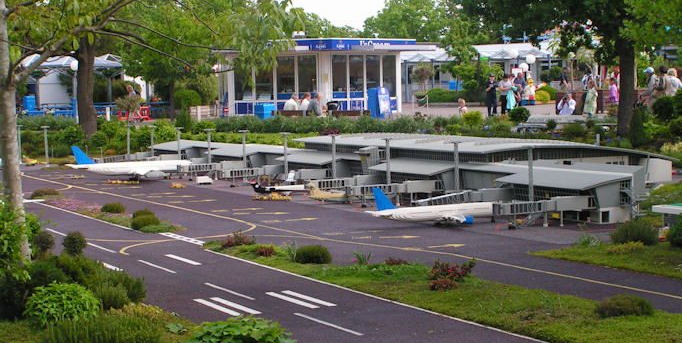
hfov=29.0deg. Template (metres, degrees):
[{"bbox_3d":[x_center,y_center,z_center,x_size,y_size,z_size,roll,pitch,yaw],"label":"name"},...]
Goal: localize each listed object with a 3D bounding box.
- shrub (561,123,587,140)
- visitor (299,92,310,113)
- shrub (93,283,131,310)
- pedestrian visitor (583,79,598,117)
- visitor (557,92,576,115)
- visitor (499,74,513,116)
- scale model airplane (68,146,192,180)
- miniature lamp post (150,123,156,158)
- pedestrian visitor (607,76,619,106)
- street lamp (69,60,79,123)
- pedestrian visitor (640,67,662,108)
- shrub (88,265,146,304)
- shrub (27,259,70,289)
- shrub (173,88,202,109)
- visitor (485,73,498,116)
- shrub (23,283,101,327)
[{"bbox_3d":[5.817,-1.000,33.015,0.620,0.430,0.600,-1,4,0],"label":"shrub"},{"bbox_3d":[-1.254,-2.140,45.957,0.500,1.250,0.700,1,5,37],"label":"visitor"},{"bbox_3d":[-1.730,0.943,9.950,0.290,0.220,0.280,-1,4,0],"label":"shrub"},{"bbox_3d":[9.170,-2.683,48.500,0.500,1.500,0.440,-3,4,-24],"label":"pedestrian visitor"},{"bbox_3d":[7.428,-2.078,43.470,0.600,1.040,0.600,0,4,14],"label":"visitor"},{"bbox_3d":[6.856,-3.188,55.000,0.500,1.660,0.480,-5,5,-41],"label":"visitor"},{"bbox_3d":[-3.715,-0.159,23.373,2.270,0.620,1.950,-3,4,-25],"label":"scale model airplane"},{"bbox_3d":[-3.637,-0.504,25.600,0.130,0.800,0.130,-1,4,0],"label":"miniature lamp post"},{"bbox_3d":[9.060,-2.385,43.953,0.380,1.550,0.460,-2,4,-9],"label":"pedestrian visitor"},{"bbox_3d":[-10.682,-3.101,52.894,0.400,2.700,0.400,-1,4,0],"label":"street lamp"},{"bbox_3d":[9.355,-2.262,39.953,0.500,1.740,0.520,-1,4,6],"label":"pedestrian visitor"},{"bbox_3d":[-1.703,0.853,10.056,0.420,0.290,0.400,-1,4,0],"label":"shrub"},{"bbox_3d":[-2.330,0.839,10.550,0.360,0.300,0.340,-1,4,0],"label":"shrub"},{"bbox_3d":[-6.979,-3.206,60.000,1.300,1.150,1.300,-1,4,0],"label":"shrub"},{"bbox_3d":[6.159,-3.130,54.000,0.560,1.730,0.420,-1,4,7],"label":"visitor"},{"bbox_3d":[-2.002,0.952,9.450,0.560,0.290,0.500,-1,4,0],"label":"shrub"}]

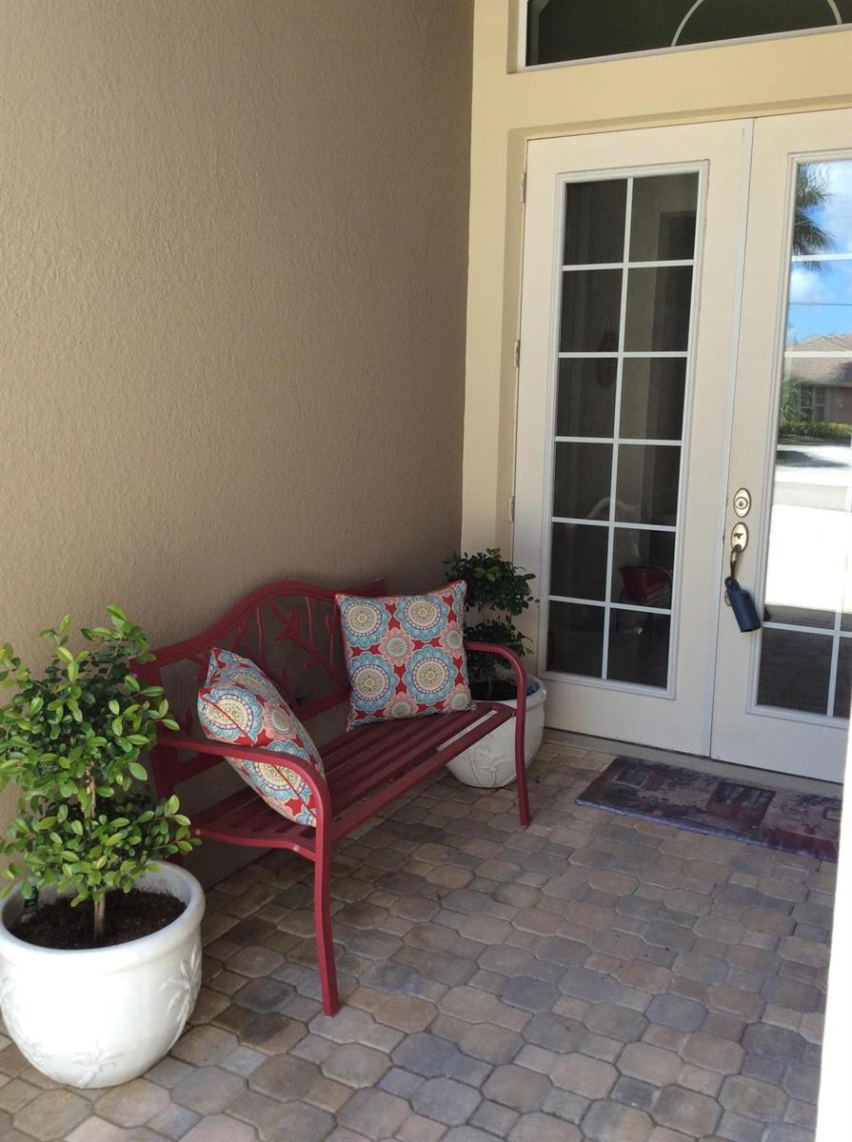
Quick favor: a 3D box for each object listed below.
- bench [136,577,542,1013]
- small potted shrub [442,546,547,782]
[{"bbox_3d":[-0.197,0.505,3.128,0.620,0.890,1.280,6,12,27],"label":"bench"},{"bbox_3d":[0.242,0.354,3.987,0.430,0.883,0.430,1,11,0],"label":"small potted shrub"}]

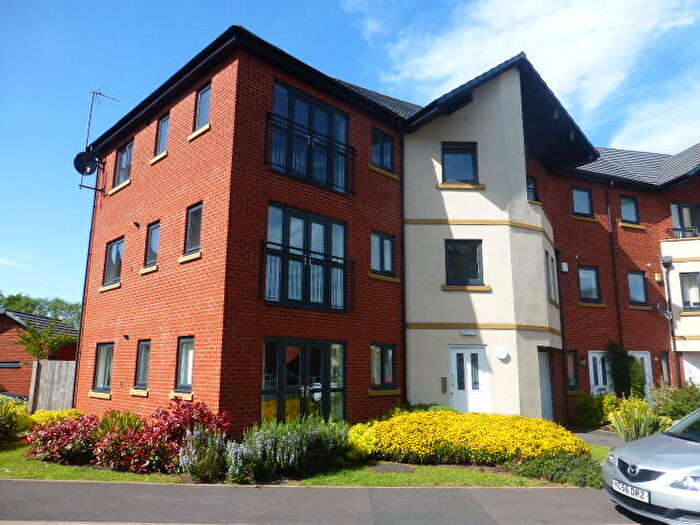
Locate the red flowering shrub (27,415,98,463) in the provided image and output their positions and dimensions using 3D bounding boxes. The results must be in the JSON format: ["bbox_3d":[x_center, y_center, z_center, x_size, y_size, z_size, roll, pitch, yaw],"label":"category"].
[{"bbox_3d":[-4.989,3.071,8.542,1.150,0.720,0.900,0,-11,0],"label":"red flowering shrub"}]

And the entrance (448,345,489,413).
[{"bbox_3d":[2.920,3.110,11.914,0.960,2.040,0.100,0,-11,-1],"label":"entrance"}]

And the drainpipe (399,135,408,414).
[{"bbox_3d":[1.380,0.283,12.361,0.080,7.750,0.080,-11,-16,44],"label":"drainpipe"}]

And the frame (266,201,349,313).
[{"bbox_3d":[-0.879,-0.036,10.272,0.110,2.040,2.180,-11,-16,44],"label":"frame"}]

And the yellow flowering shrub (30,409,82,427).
[{"bbox_3d":[-6.073,3.363,10.009,1.100,0.700,0.950,0,-11,0],"label":"yellow flowering shrub"}]

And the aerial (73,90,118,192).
[{"bbox_3d":[-7.524,-3.579,14.318,0.500,2.950,1.000,-11,-16,44],"label":"aerial"}]

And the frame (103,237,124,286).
[{"bbox_3d":[-6.259,0.006,12.954,1.220,1.210,0.100,-11,-16,44],"label":"frame"}]

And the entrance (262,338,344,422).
[{"bbox_3d":[-0.891,2.611,9.815,0.120,2.100,2.200,-10,-15,43],"label":"entrance"}]

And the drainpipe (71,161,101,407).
[{"bbox_3d":[-7.595,0.598,13.996,0.080,7.650,0.080,-11,-16,44],"label":"drainpipe"}]

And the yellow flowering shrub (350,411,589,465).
[{"bbox_3d":[2.281,3.293,9.345,4.450,0.750,1.900,0,-11,0],"label":"yellow flowering shrub"}]

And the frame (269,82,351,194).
[{"bbox_3d":[-0.854,-2.711,10.860,0.120,2.080,2.200,-10,-15,43],"label":"frame"}]

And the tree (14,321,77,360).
[{"bbox_3d":[-10.985,3.616,17.343,2.050,3.000,2.000,7,-13,-31],"label":"tree"}]

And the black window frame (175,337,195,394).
[{"bbox_3d":[-3.158,1.974,9.396,0.680,1.050,0.100,-10,-15,43],"label":"black window frame"}]

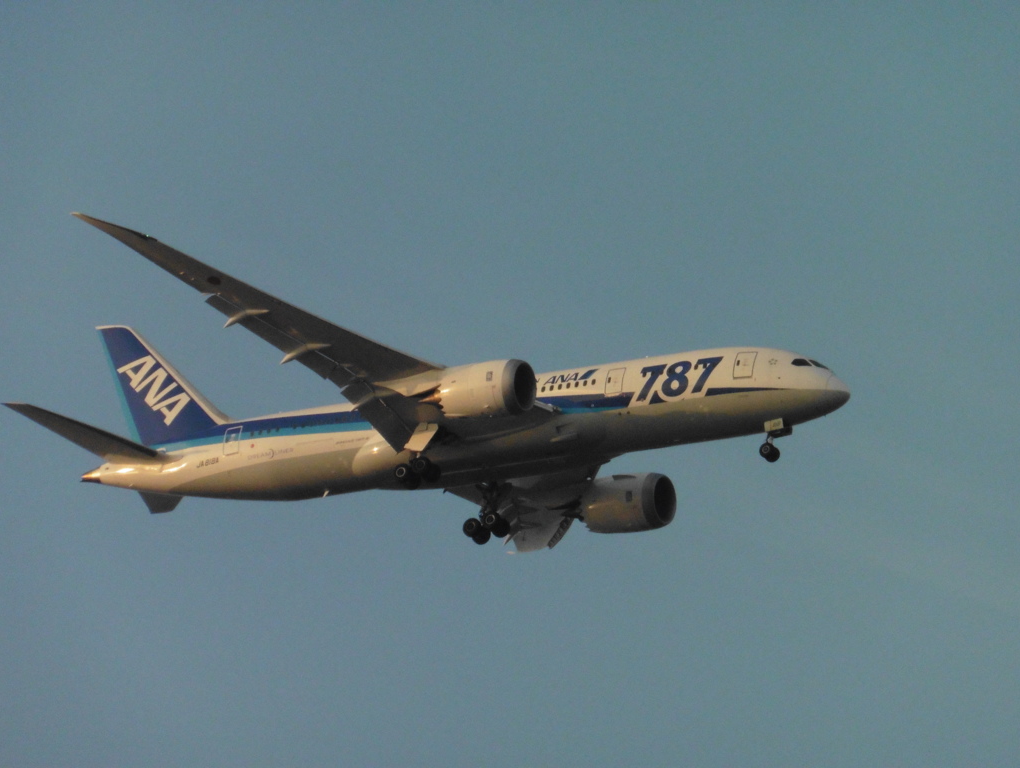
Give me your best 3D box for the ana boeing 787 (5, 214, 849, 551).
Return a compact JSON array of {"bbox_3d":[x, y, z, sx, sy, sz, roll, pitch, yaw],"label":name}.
[{"bbox_3d":[-3.410,0.256,669.752,56.700,17.100,60.100,-9,-26,26],"label":"ana boeing 787"}]

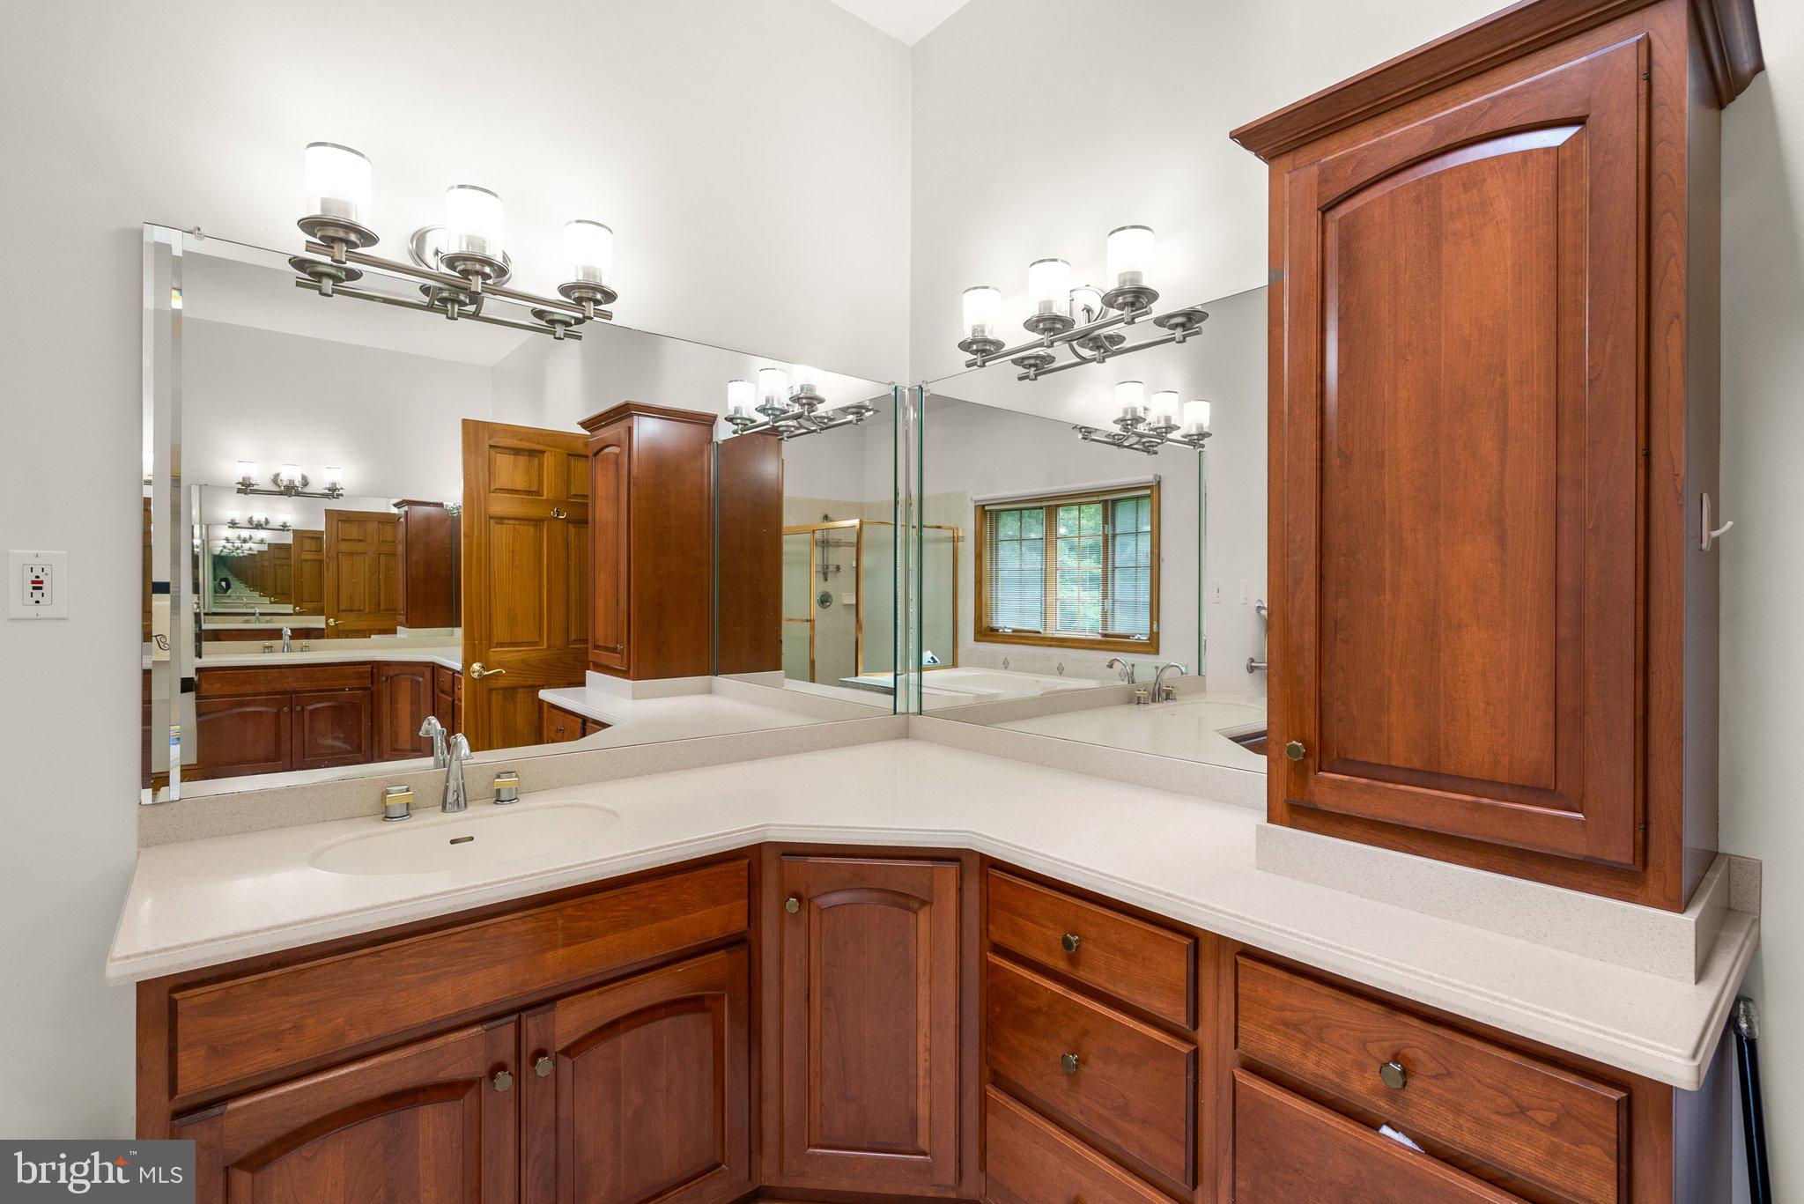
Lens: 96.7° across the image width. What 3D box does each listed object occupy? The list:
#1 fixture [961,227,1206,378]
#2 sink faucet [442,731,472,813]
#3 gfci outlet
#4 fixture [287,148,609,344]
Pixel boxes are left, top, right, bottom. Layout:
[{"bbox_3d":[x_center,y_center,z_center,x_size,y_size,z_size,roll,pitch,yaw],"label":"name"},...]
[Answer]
[{"bbox_3d":[0.391,-0.745,2.034,0.178,0.200,0.594,0,1,-41],"label":"fixture"},{"bbox_3d":[-0.910,0.353,1.649,0.055,0.173,0.175,0,1,-40],"label":"sink faucet"},{"bbox_3d":[-1.458,-0.028,1.355,0.070,0.115,0.008,0,1,-40],"label":"gfci outlet"},{"bbox_3d":[-0.908,-0.746,1.697,0.594,0.200,0.178,0,1,-40],"label":"fixture"}]

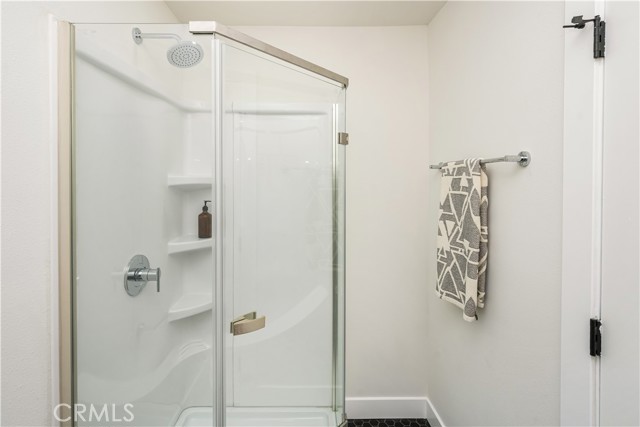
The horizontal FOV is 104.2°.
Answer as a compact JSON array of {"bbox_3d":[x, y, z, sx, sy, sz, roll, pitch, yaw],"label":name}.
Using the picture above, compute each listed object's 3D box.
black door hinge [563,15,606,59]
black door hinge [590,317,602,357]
[{"bbox_3d":[0.680,-0.455,0.640,0.088,0.106,0.034,0,3,-4],"label":"black door hinge"},{"bbox_3d":[0.704,0.316,0.635,0.018,0.092,0.024,0,3,-4],"label":"black door hinge"}]

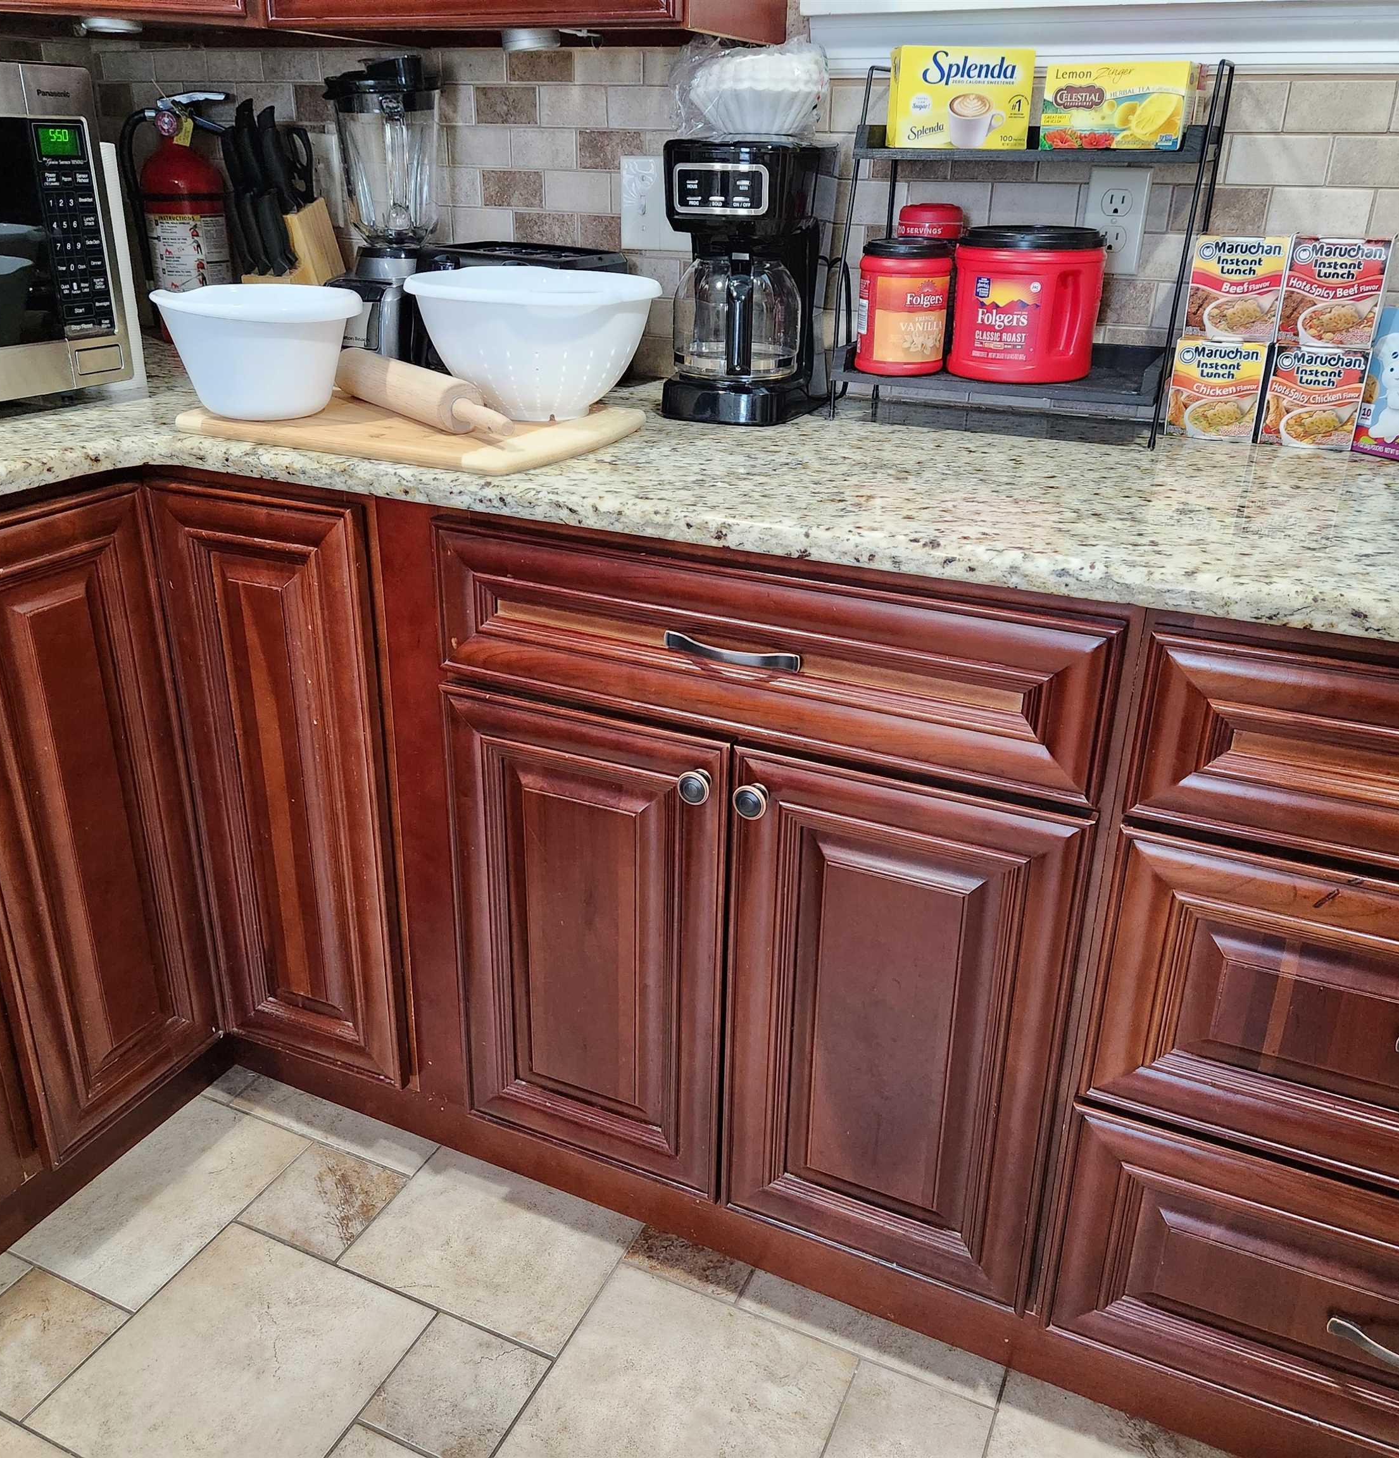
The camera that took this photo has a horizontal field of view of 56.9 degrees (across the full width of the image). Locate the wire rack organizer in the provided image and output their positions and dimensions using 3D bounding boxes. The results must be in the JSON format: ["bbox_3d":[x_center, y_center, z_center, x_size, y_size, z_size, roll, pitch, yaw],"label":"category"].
[{"bbox_3d":[0.357,-0.532,1.446,0.372,0.375,0.160,12,26,22],"label":"wire rack organizer"}]

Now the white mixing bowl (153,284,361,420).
[{"bbox_3d":[-0.464,-0.399,1.376,0.220,0.124,0.220,-2,24,-6],"label":"white mixing bowl"}]

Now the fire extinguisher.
[{"bbox_3d":[-0.775,-0.767,1.963,0.172,0.355,0.132,-2,24,-8],"label":"fire extinguisher"}]

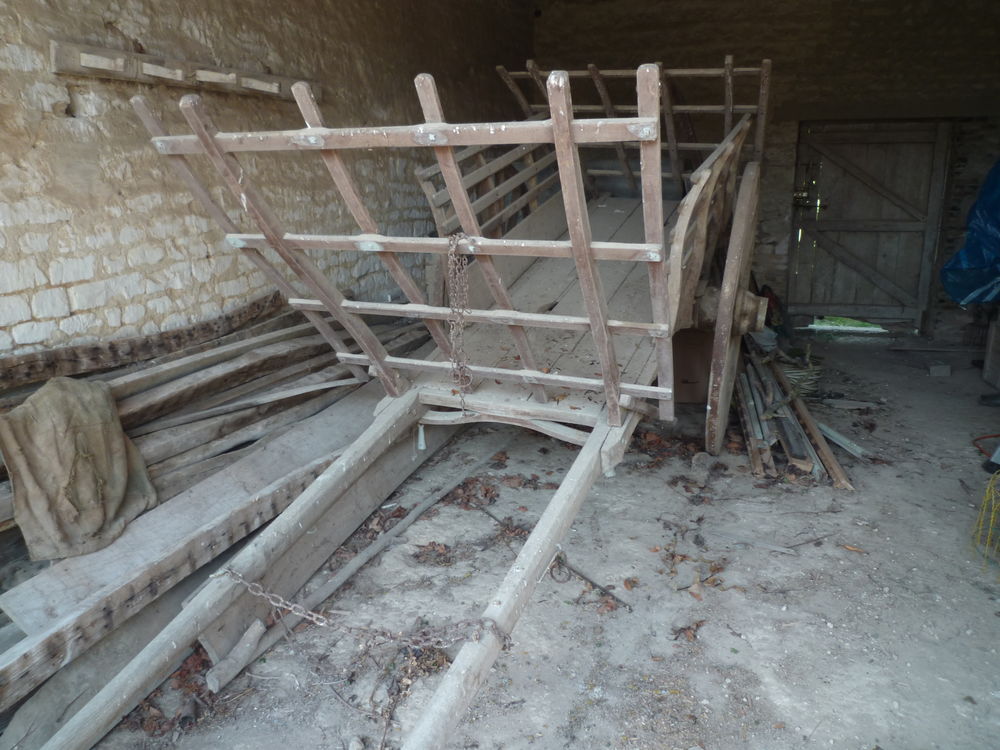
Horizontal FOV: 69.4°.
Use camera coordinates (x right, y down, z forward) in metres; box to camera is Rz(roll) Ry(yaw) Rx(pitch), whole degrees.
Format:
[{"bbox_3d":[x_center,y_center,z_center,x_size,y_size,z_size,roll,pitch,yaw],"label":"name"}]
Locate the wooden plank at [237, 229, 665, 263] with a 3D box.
[{"bbox_3d":[-0.271,-0.435,2.437,1.626,0.054,0.025,6,59,23],"label":"wooden plank"}]

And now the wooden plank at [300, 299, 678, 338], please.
[{"bbox_3d":[-0.150,-0.220,2.742,1.569,0.048,0.025,6,59,23],"label":"wooden plank"}]

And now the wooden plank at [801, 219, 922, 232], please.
[{"bbox_3d":[3.316,-1.362,6.624,1.022,0.105,0.040,4,16,18],"label":"wooden plank"}]

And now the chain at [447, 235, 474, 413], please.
[{"bbox_3d":[-0.130,-0.170,2.438,0.068,0.618,0.060,6,17,23],"label":"chain"}]

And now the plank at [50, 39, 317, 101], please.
[{"bbox_3d":[-1.294,-1.341,3.271,0.040,0.108,1.573,5,18,22],"label":"plank"}]

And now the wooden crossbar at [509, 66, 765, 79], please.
[{"bbox_3d":[0.816,-1.944,4.647,1.681,0.046,0.030,9,18,22],"label":"wooden crossbar"}]

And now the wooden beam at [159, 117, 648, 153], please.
[{"bbox_3d":[-0.373,-0.677,2.072,1.651,0.055,0.026,6,59,23],"label":"wooden beam"}]

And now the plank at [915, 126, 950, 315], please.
[{"bbox_3d":[3.863,-1.340,6.437,0.110,1.717,0.050,2,16,19],"label":"plank"}]

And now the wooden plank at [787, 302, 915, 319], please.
[{"bbox_3d":[3.309,-0.609,6.840,1.093,0.100,0.040,4,16,18],"label":"wooden plank"}]

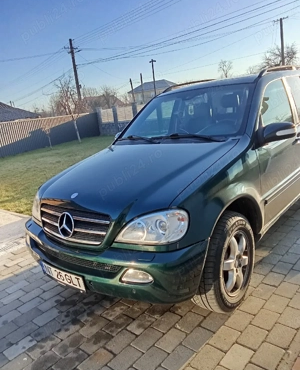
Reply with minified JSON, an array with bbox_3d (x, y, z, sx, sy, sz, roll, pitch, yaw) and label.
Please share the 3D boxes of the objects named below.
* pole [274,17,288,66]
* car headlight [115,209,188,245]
[{"bbox_3d":[13.556,-12.590,33.122,1.600,8.200,0.400,-1,15,24],"label":"pole"},{"bbox_3d":[0.001,0.272,2.041,0.440,0.220,0.320,5,18,40],"label":"car headlight"}]

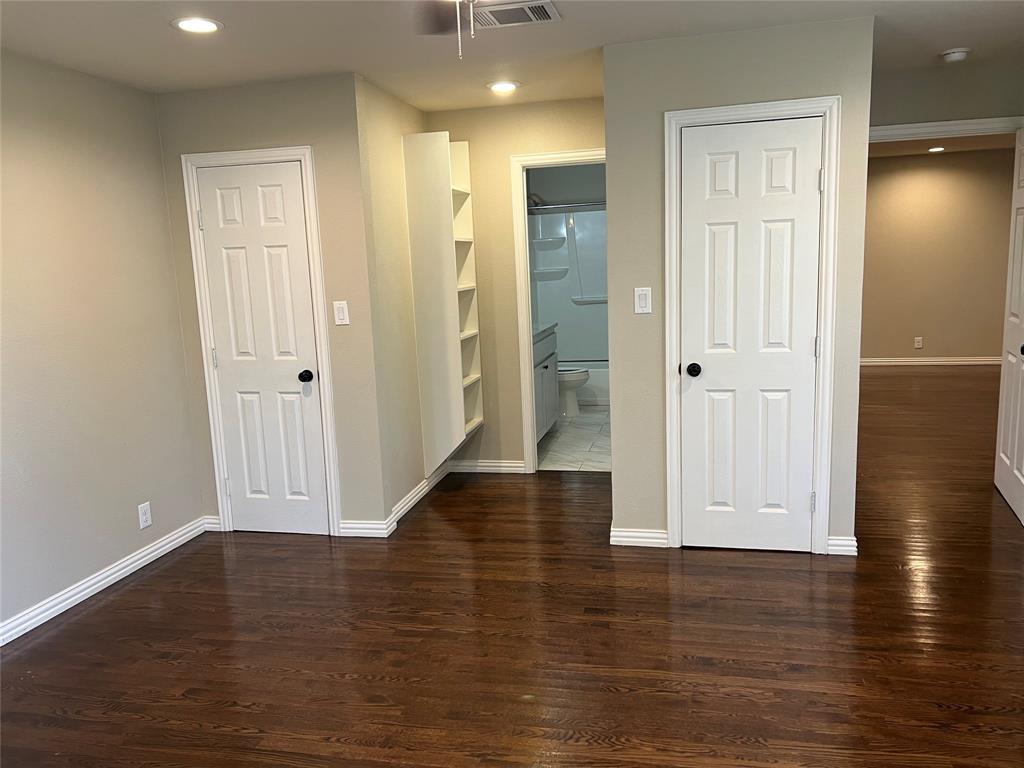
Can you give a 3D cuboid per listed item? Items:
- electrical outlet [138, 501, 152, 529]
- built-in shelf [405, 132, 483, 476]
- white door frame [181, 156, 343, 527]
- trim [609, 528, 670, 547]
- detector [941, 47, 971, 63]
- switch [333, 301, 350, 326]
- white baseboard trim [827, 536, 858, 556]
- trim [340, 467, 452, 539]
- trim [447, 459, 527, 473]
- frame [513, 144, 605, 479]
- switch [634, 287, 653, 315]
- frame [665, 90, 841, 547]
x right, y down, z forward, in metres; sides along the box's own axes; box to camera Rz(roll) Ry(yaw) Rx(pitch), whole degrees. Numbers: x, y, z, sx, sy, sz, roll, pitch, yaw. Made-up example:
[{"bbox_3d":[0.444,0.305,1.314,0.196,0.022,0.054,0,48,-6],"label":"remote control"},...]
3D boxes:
[{"bbox_3d":[-1.898,0.685,3.992,0.009,0.124,0.081,0,10,13],"label":"electrical outlet"},{"bbox_3d":[-0.409,-0.472,4.921,0.287,2.106,0.468,0,10,13],"label":"built-in shelf"},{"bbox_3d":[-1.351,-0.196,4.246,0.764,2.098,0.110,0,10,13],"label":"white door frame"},{"bbox_3d":[0.651,0.790,3.922,0.295,0.090,0.018,0,10,13],"label":"trim"},{"bbox_3d":[2.297,-1.693,3.977,0.140,0.046,0.140,0,10,13],"label":"detector"},{"bbox_3d":[-0.904,-0.374,4.074,0.077,0.127,0.010,0,10,13],"label":"switch"},{"bbox_3d":[1.604,0.784,3.709,0.138,0.090,0.018,0,10,13],"label":"white baseboard trim"},{"bbox_3d":[-0.682,0.692,4.859,0.264,0.090,1.263,0,10,13],"label":"trim"},{"bbox_3d":[-0.174,0.583,5.373,0.537,0.090,0.018,0,10,13],"label":"trim"},{"bbox_3d":[0.416,-0.435,5.113,0.740,2.131,0.120,0,10,13],"label":"frame"},{"bbox_3d":[0.636,-0.400,3.718,0.075,0.126,0.010,0,10,13],"label":"switch"},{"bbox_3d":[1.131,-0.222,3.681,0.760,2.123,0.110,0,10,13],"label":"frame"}]

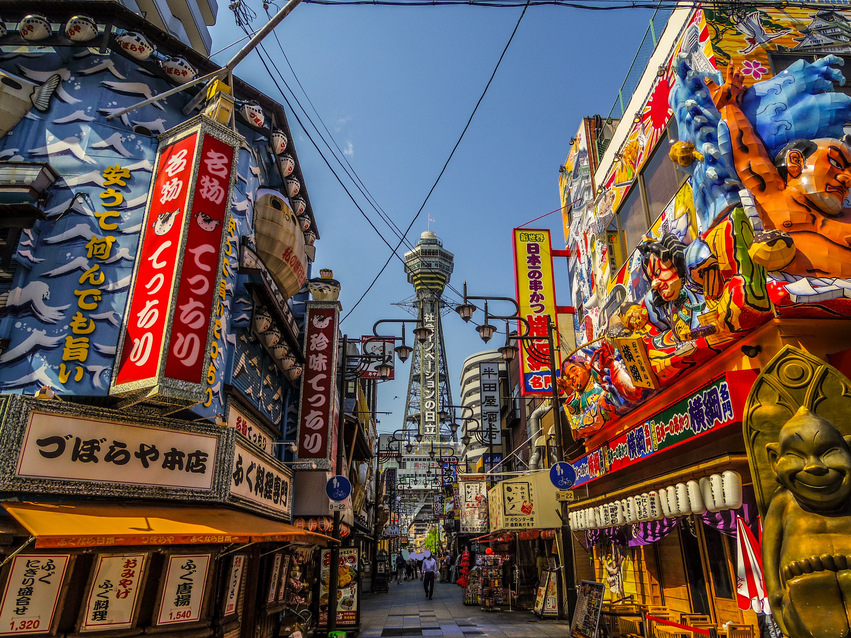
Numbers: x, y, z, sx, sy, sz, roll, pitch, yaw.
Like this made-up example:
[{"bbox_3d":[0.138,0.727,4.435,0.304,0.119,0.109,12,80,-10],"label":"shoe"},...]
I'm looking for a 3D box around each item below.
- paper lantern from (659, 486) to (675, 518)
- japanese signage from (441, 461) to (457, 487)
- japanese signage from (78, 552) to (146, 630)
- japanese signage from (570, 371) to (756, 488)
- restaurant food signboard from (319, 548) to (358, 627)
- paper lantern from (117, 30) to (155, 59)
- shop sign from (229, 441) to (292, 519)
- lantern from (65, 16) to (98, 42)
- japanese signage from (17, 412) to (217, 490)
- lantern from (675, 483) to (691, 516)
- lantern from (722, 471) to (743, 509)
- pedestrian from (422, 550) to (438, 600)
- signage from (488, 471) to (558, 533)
[{"bbox_3d":[3.989,3.018,9.300,0.200,0.480,0.200,0,-22,-1],"label":"paper lantern"},{"bbox_3d":[2.161,14.255,52.000,1.400,2.300,0.300,0,-22,1],"label":"japanese signage"},{"bbox_3d":[-4.060,3.573,7.403,0.050,0.910,0.620,-14,-26,41],"label":"japanese signage"},{"bbox_3d":[3.880,2.328,10.401,0.400,0.660,7.400,1,-23,-2],"label":"japanese signage"},{"bbox_3d":[-1.999,6.256,13.165,0.920,1.755,0.220,1,-22,-1],"label":"restaurant food signboard"},{"bbox_3d":[-4.880,-4.597,9.514,0.390,0.430,0.580,-19,-29,39],"label":"paper lantern"},{"bbox_3d":[-2.991,3.064,10.444,0.150,0.885,4.338,1,-22,-1],"label":"shop sign"},{"bbox_3d":[-5.670,-4.779,9.394,0.500,0.400,0.420,0,-23,0],"label":"lantern"},{"bbox_3d":[-4.181,1.907,7.952,2.520,0.840,0.140,19,-29,-38],"label":"japanese signage"},{"bbox_3d":[4.025,2.814,8.821,0.250,0.490,0.250,1,-22,-1],"label":"lantern"},{"bbox_3d":[4.061,2.262,7.478,0.250,0.490,0.250,1,-22,-1],"label":"lantern"},{"bbox_3d":[0.190,9.723,21.409,0.560,1.700,0.420,0,-23,0],"label":"pedestrian"},{"bbox_3d":[3.057,5.777,17.824,1.742,1.676,2.600,1,-22,-1],"label":"signage"}]

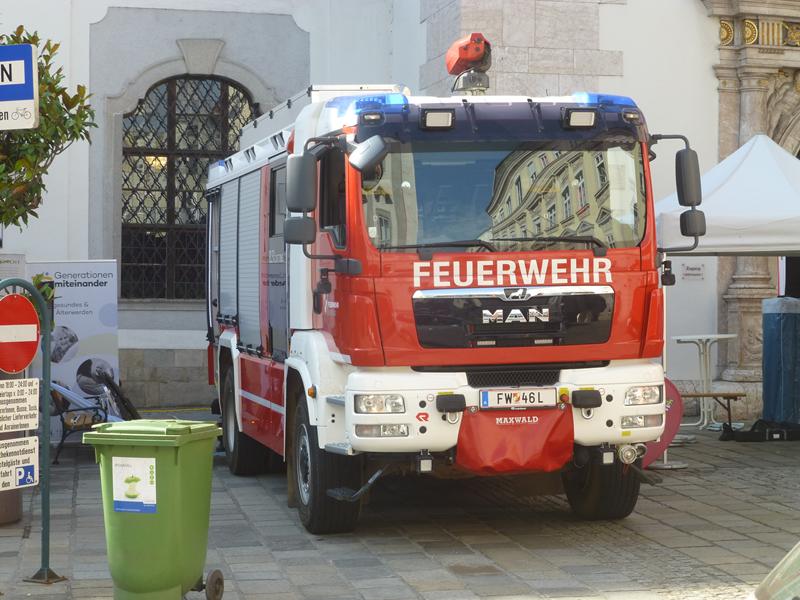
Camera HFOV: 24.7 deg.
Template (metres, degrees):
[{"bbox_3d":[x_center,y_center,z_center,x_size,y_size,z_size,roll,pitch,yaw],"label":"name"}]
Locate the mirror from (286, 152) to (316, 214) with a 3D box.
[{"bbox_3d":[-0.649,-0.775,12.150,0.200,0.390,0.120,-1,1,5],"label":"mirror"}]

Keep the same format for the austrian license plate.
[{"bbox_3d":[0.782,0.653,12.020,0.525,0.125,0.020,-1,1,-13],"label":"austrian license plate"}]

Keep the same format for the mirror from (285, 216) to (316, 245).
[{"bbox_3d":[-0.659,-0.463,12.150,0.210,0.185,0.120,-1,1,5],"label":"mirror"}]

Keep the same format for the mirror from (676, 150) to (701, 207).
[{"bbox_3d":[2.014,-0.854,12.720,0.185,0.395,0.110,-6,2,-27],"label":"mirror"}]

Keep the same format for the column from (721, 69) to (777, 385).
[{"bbox_3d":[4.396,-0.922,22.900,0.600,3.950,0.520,0,1,-18],"label":"column"}]

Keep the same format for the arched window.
[{"bbox_3d":[-2.943,-1.651,26.800,2.250,3.270,0.250,0,1,-13],"label":"arched window"}]

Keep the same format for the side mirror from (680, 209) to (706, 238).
[{"bbox_3d":[2.045,-0.536,12.720,0.190,0.185,0.110,-6,2,-27],"label":"side mirror"}]

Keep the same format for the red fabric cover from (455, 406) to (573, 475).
[{"bbox_3d":[0.748,0.918,11.930,0.740,0.440,0.260,-1,1,-13],"label":"red fabric cover"}]

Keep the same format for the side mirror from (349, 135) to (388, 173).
[{"bbox_3d":[-0.207,-0.961,11.980,0.160,0.225,0.100,34,-11,43],"label":"side mirror"}]

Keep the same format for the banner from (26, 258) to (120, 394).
[{"bbox_3d":[-3.665,0.581,20.400,1.000,2.040,0.120,0,1,5],"label":"banner"}]

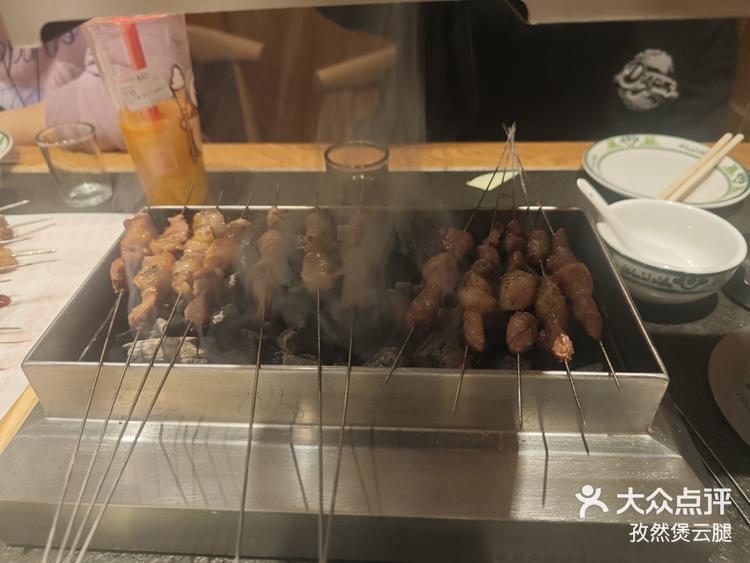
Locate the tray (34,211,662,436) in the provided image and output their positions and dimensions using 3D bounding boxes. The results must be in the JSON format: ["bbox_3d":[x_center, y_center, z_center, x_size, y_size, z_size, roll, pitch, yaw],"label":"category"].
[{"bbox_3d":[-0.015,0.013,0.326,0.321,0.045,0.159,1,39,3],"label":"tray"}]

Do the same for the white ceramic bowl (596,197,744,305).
[{"bbox_3d":[0.253,-0.020,0.462,0.116,0.055,0.116,1,39,3],"label":"white ceramic bowl"}]

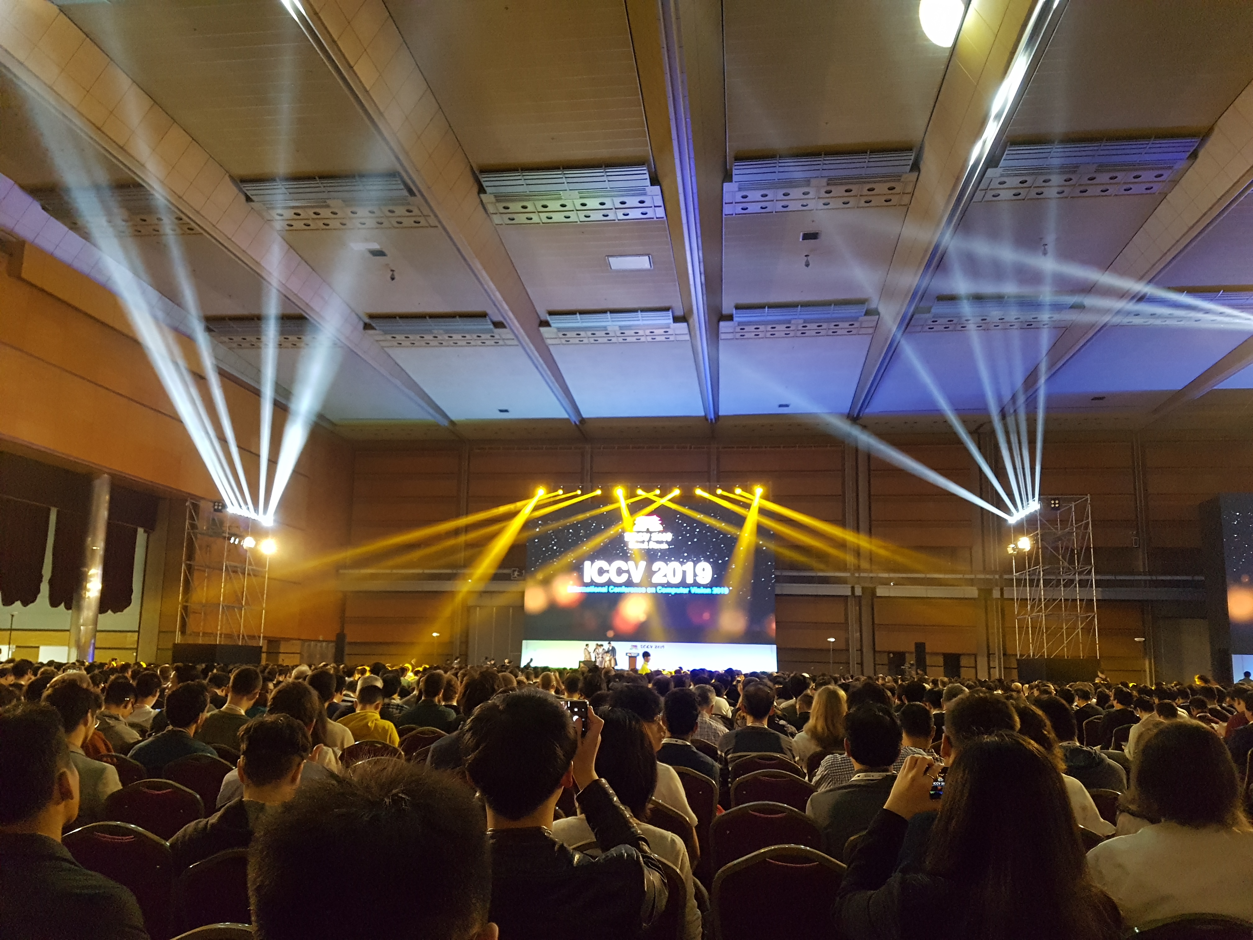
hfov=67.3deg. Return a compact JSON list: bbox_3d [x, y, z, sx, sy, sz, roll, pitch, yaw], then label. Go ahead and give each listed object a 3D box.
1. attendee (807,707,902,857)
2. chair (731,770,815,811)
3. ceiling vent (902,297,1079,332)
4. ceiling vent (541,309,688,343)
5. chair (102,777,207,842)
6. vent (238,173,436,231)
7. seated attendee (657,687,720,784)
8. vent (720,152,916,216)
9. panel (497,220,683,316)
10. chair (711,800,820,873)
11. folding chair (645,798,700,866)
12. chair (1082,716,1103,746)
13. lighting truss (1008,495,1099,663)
[{"bbox_3d":[0.865,1.493,3.368,0.490,1.310,0.780,0,-12,7],"label":"attendee"},{"bbox_3d":[0.770,2.013,4.931,0.460,0.910,0.570,-1,-12,7],"label":"chair"},{"bbox_3d":[15.366,-6.574,39.459,6.200,0.500,2.800,0,-12,7],"label":"ceiling vent"},{"bbox_3d":[-0.595,-7.137,46.982,7.340,0.450,3.800,-1,-12,7],"label":"ceiling vent"},{"bbox_3d":[-1.954,1.798,4.097,0.460,0.920,0.570,0,-12,7],"label":"chair"},{"bbox_3d":[-10.786,-10.070,35.898,6.770,0.450,3.600,-1,-12,7],"label":"vent"},{"bbox_3d":[0.299,1.855,5.153,0.500,1.300,0.800,-1,-12,7],"label":"seated attendee"},{"bbox_3d":[6.903,-10.294,33.840,6.850,0.450,3.600,-1,-12,7],"label":"vent"},{"bbox_3d":[-1.120,-7.752,36.978,6.100,0.150,8.700,0,-12,7],"label":"panel"},{"bbox_3d":[0.570,1.787,3.840,0.460,0.910,0.570,-1,-12,7],"label":"chair"},{"bbox_3d":[0.086,1.776,3.827,0.460,0.920,0.570,0,-12,7],"label":"folding chair"},{"bbox_3d":[5.276,3.207,10.501,0.460,0.910,0.570,-1,-12,7],"label":"chair"},{"bbox_3d":[15.701,4.146,34.737,1.950,5.800,3.500,0,-12,7],"label":"lighting truss"}]

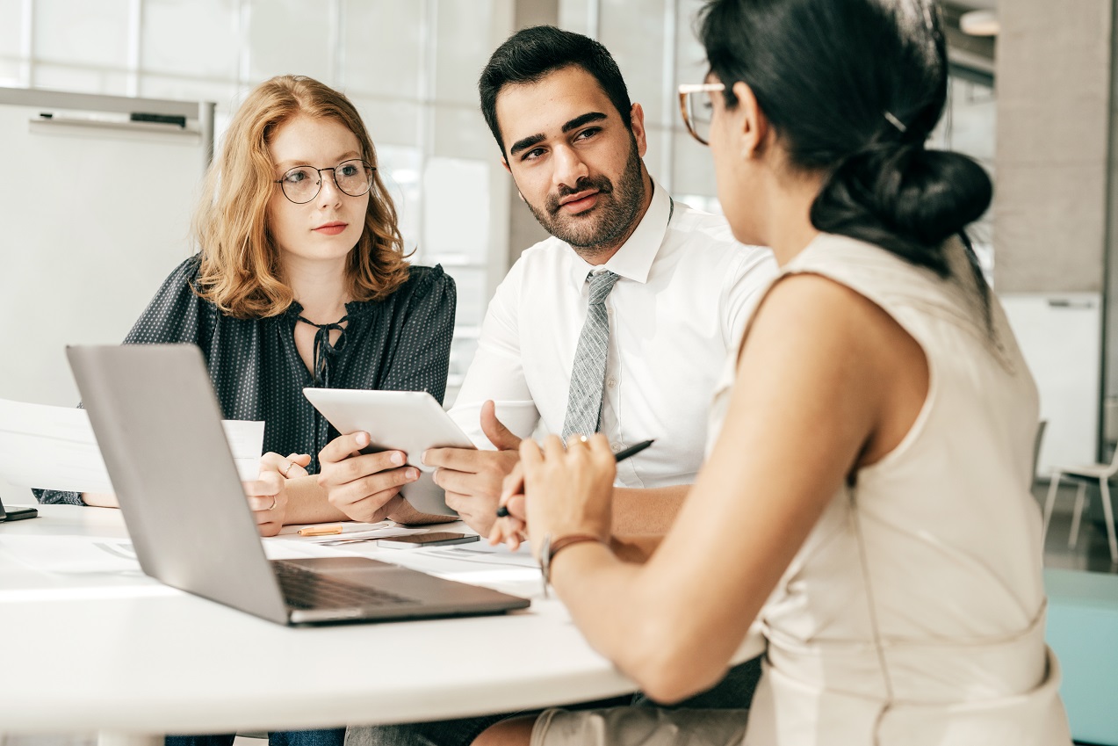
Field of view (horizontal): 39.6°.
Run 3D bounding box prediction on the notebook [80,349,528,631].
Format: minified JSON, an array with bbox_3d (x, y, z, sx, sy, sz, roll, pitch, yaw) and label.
[{"bbox_3d":[-0.224,0.083,1.290,0.287,0.205,0.304,2,0,-35],"label":"notebook"}]

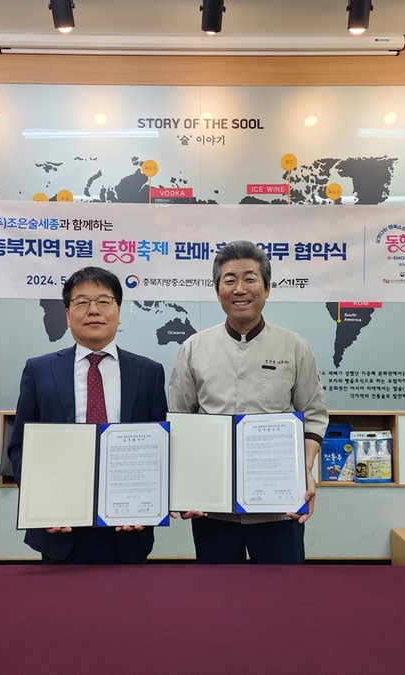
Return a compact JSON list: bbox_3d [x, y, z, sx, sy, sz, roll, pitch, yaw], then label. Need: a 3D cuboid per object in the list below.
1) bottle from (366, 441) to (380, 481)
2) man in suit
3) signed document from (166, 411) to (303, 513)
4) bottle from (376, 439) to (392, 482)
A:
[{"bbox_3d":[1.067,0.764,3.730,0.079,0.254,0.079,0,-1,-1],"label":"bottle"},{"bbox_3d":[-0.359,0.592,1.937,0.540,1.652,0.370,0,-1,-5],"label":"man in suit"},{"bbox_3d":[0.106,0.387,1.863,0.429,0.310,0.042,0,-1,7],"label":"signed document"},{"bbox_3d":[1.128,0.757,3.703,0.077,0.258,0.077,0,-1,-1],"label":"bottle"}]

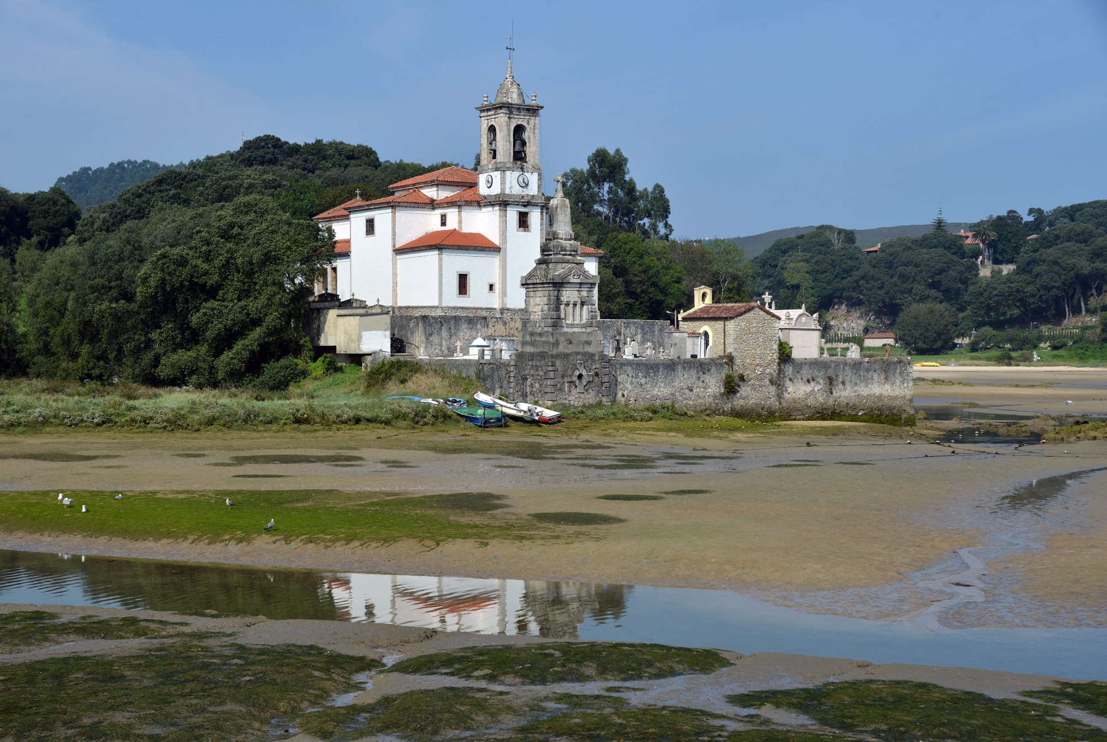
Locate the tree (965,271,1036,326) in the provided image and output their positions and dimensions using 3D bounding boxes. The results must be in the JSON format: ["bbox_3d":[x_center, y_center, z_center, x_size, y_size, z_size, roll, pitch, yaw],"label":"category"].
[{"bbox_3d":[117.051,-19.001,445.000,18.000,14.800,16.000,0,0,0],"label":"tree"}]

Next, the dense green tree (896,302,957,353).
[{"bbox_3d":[90.028,-10.375,409.902,14.673,12.577,14.673,0,1,0],"label":"dense green tree"}]

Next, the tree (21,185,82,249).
[{"bbox_3d":[-62.163,-18.304,209.787,7.623,9.018,7.623,0,1,0],"label":"tree"}]

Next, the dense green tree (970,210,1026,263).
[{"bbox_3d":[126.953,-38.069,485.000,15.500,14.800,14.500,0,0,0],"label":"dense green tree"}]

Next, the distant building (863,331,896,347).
[{"bbox_3d":[87.348,-8.376,455.000,8.600,4.300,6.000,0,0,18],"label":"distant building"}]

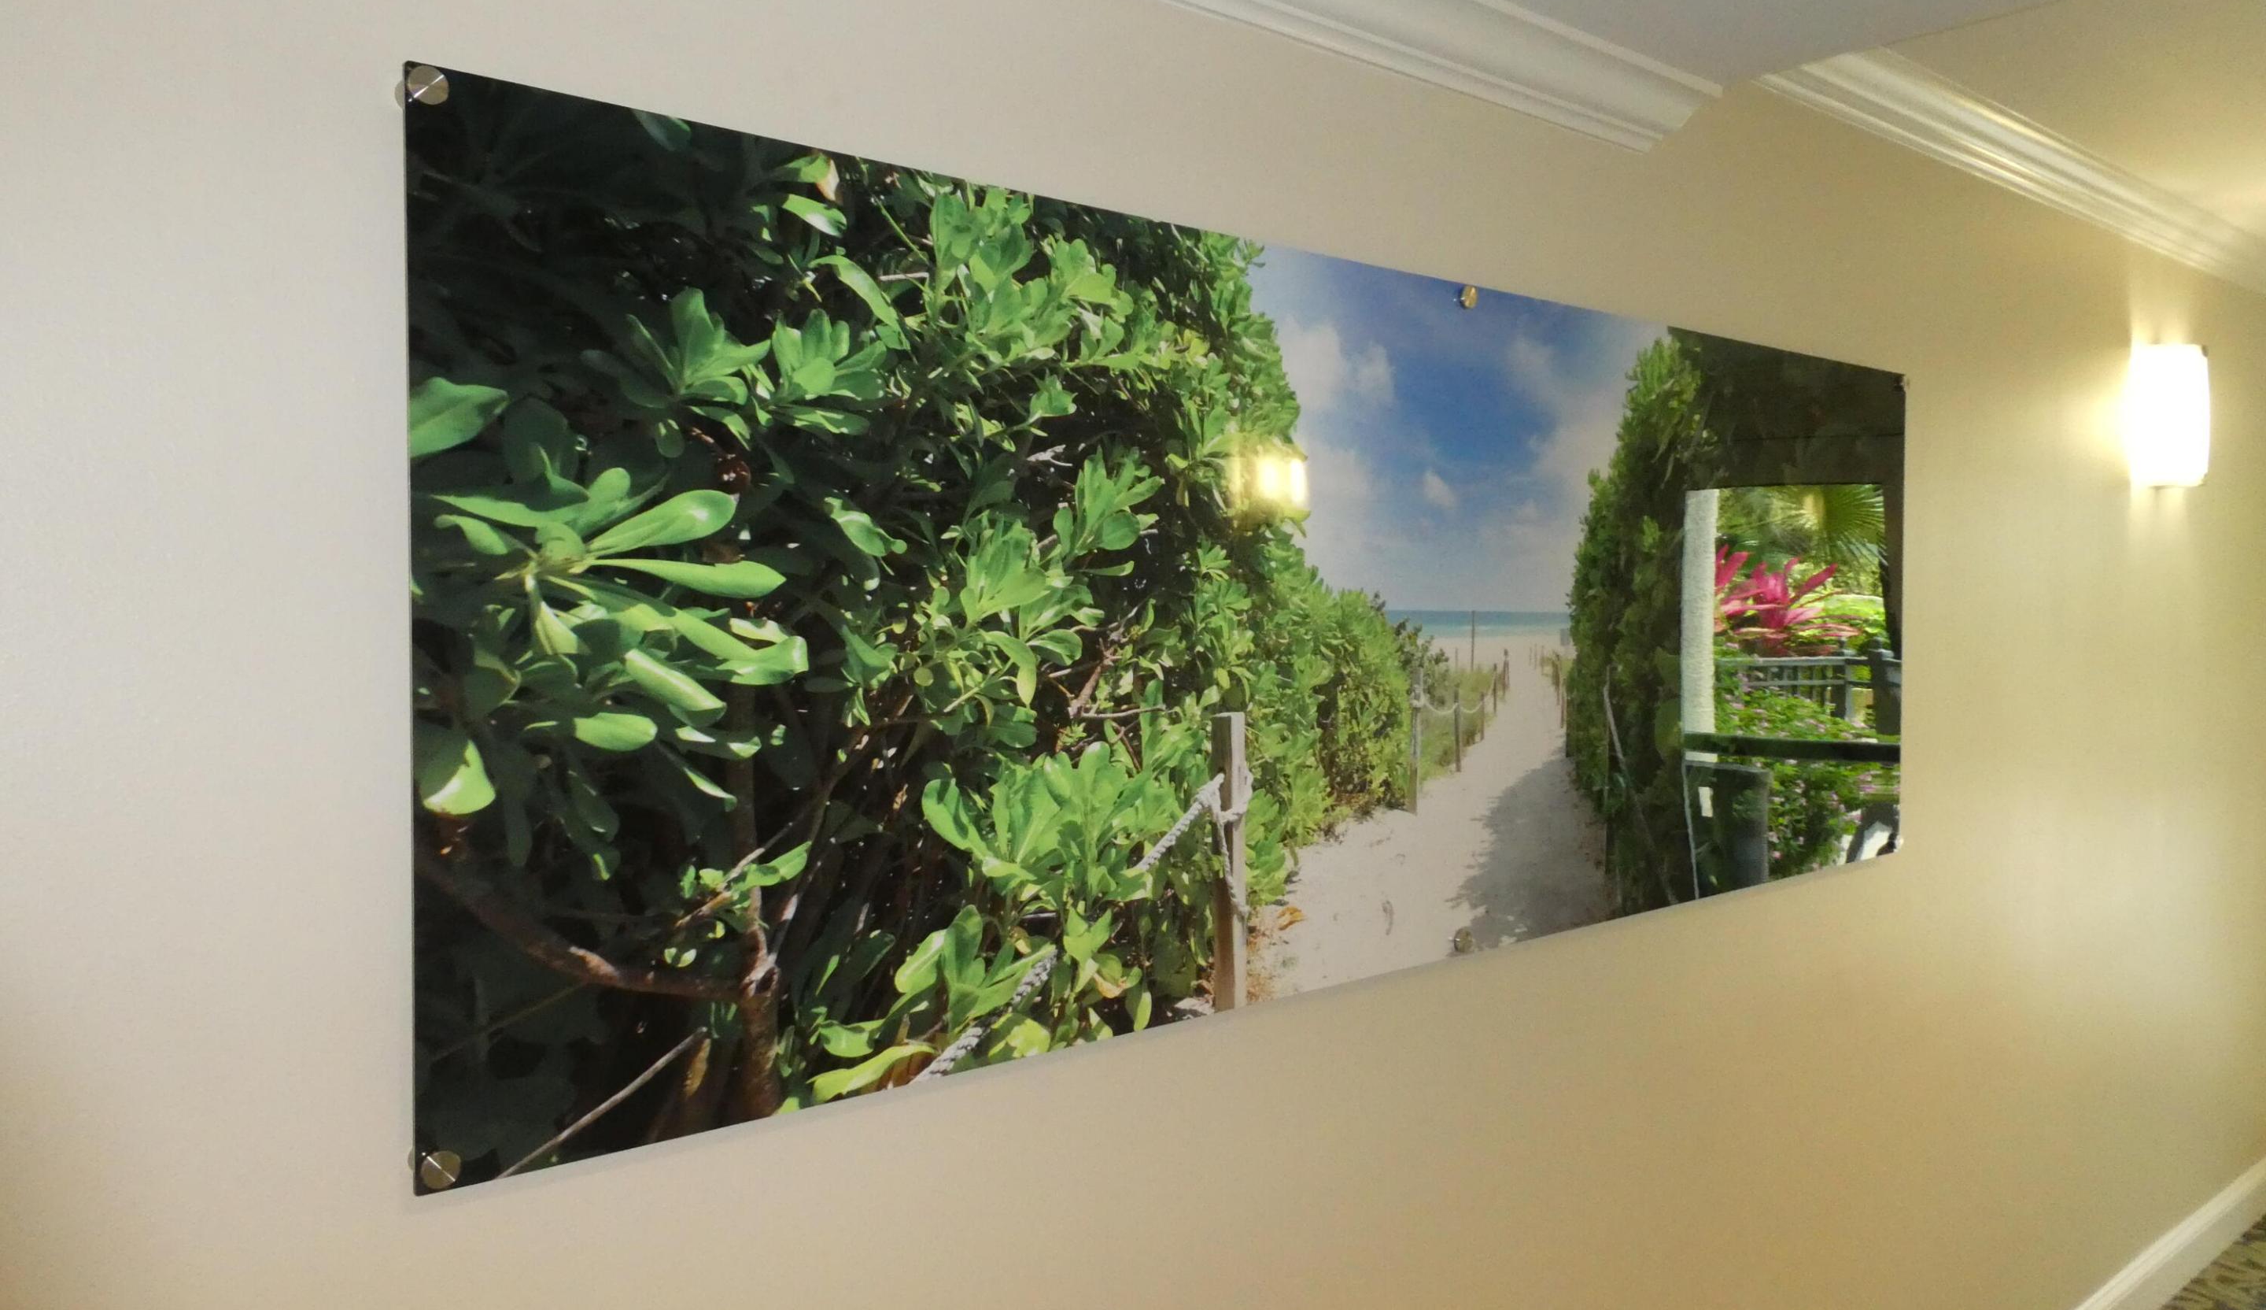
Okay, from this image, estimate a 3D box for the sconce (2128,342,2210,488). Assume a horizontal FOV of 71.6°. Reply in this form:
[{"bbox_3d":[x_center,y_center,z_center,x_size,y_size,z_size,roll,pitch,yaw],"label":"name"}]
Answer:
[{"bbox_3d":[2.200,-0.500,3.304,0.275,0.280,0.097,-2,3,-41],"label":"sconce"}]

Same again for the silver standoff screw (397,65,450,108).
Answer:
[{"bbox_3d":[-0.478,-0.379,1.057,0.025,0.025,0.031,-2,3,-41],"label":"silver standoff screw"}]

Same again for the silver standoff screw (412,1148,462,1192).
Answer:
[{"bbox_3d":[-0.481,0.351,1.083,0.025,0.025,0.031,-2,3,-41],"label":"silver standoff screw"}]

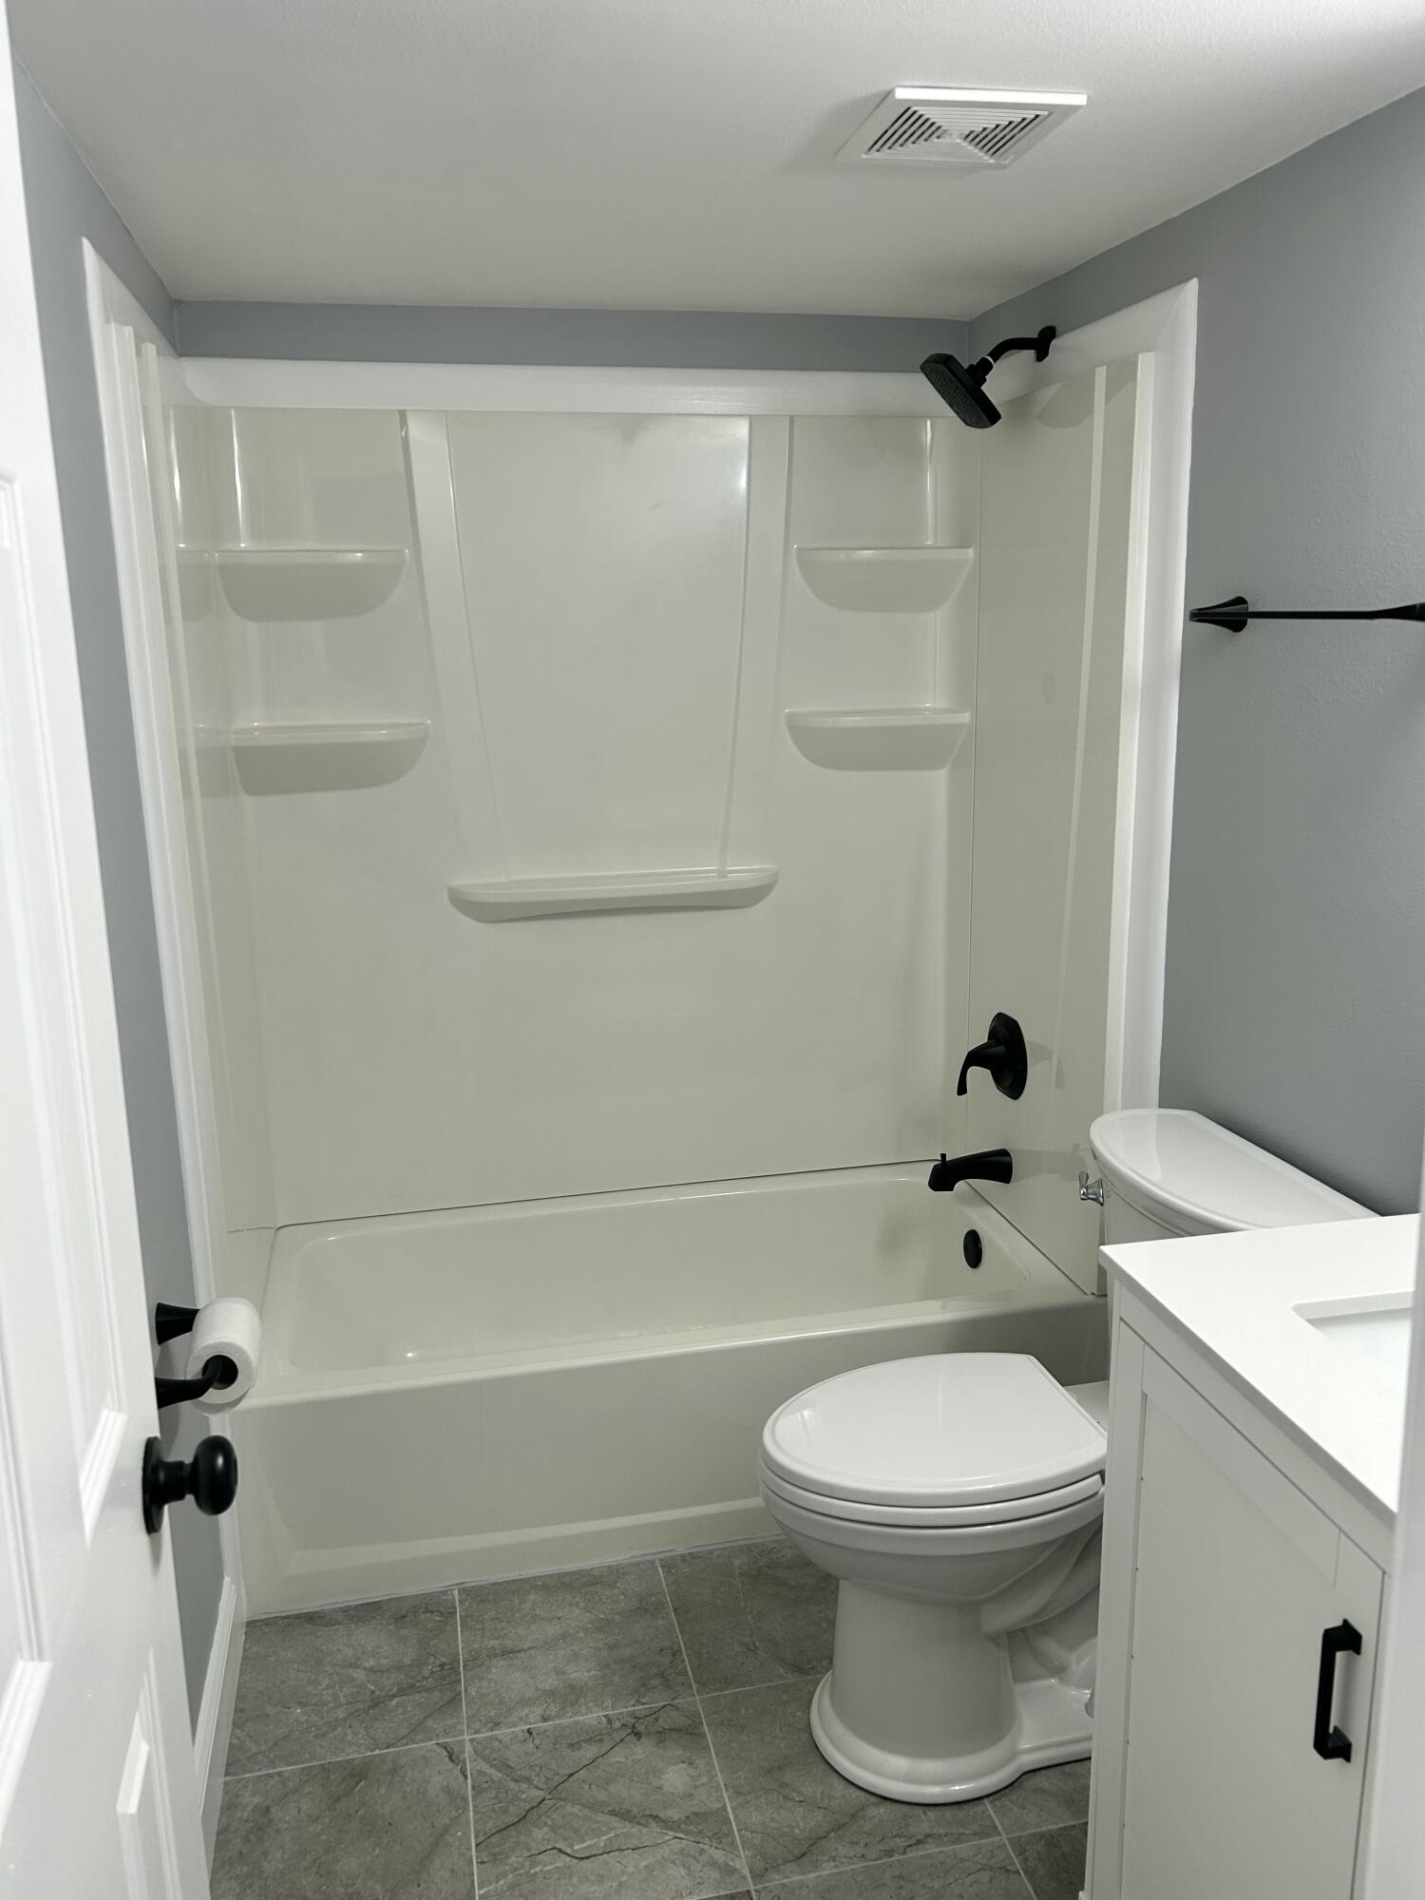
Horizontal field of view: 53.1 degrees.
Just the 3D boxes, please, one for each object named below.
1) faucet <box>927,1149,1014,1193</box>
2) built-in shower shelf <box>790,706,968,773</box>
[{"bbox_3d":[0.498,0.425,2.794,0.162,0.092,0.063,-4,14,-12],"label":"faucet"},{"bbox_3d":[0.332,-0.413,2.836,0.355,0.130,0.105,-4,14,-12],"label":"built-in shower shelf"}]

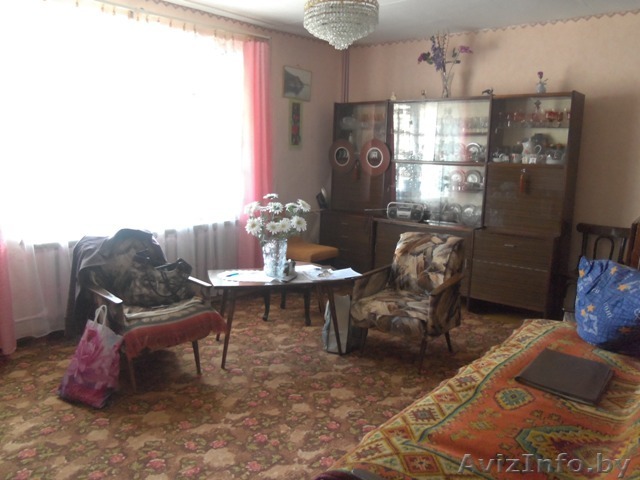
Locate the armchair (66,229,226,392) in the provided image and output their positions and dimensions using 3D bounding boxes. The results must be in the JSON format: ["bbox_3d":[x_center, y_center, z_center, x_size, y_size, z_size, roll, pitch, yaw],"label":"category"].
[{"bbox_3d":[-1.119,0.427,3.431,0.628,0.796,0.788,-9,14,-40],"label":"armchair"}]

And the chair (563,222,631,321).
[{"bbox_3d":[2.178,0.321,4.128,0.409,0.818,0.438,9,14,39],"label":"chair"}]

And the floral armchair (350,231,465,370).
[{"bbox_3d":[0.668,0.408,3.671,0.606,0.781,0.642,9,14,38],"label":"floral armchair"}]

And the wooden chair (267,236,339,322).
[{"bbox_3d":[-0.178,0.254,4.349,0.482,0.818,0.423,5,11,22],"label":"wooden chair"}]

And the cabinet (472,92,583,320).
[{"bbox_3d":[1.761,-0.278,4.446,0.675,1.869,0.511,9,14,39],"label":"cabinet"}]

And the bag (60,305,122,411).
[{"bbox_3d":[-1.313,0.669,2.980,0.336,0.482,0.161,6,12,26],"label":"bag"}]

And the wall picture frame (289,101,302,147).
[{"bbox_3d":[-0.239,-1.179,5.298,0.020,0.445,0.197,9,14,39],"label":"wall picture frame"}]

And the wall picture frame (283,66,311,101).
[{"bbox_3d":[-0.214,-1.575,5.249,0.020,0.296,0.409,9,14,39],"label":"wall picture frame"}]

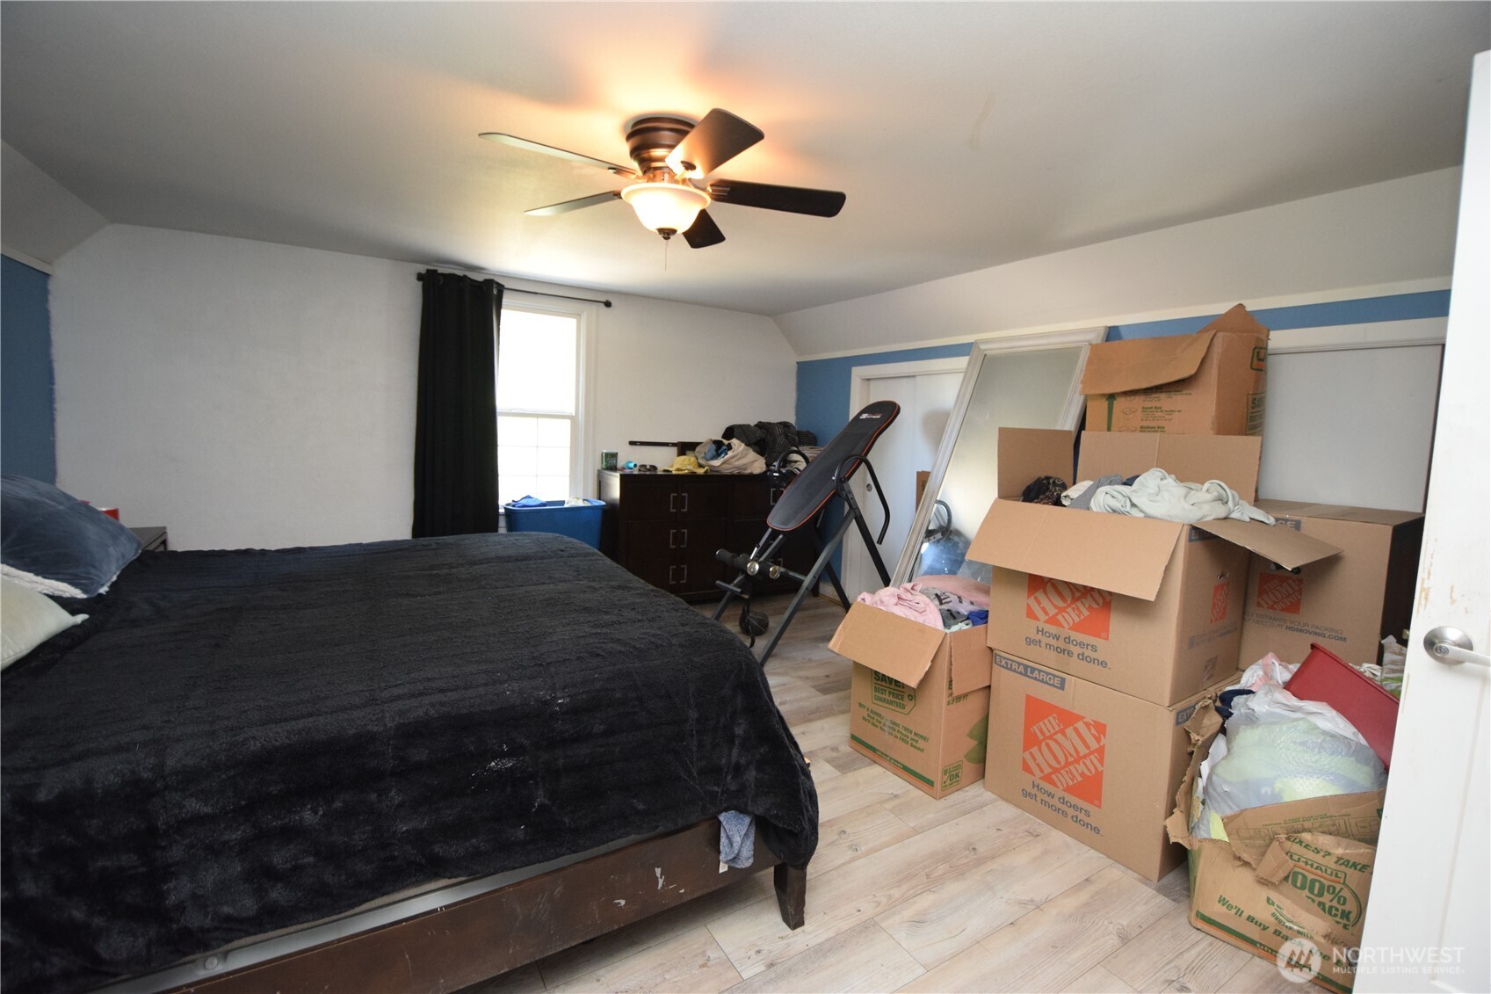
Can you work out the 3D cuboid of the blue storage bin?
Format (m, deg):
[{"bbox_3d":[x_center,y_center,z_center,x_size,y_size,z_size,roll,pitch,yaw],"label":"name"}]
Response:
[{"bbox_3d":[-1.162,0.256,3.830,0.580,0.430,0.400,-3,8,-35],"label":"blue storage bin"}]

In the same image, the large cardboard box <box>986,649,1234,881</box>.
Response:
[{"bbox_3d":[1.274,0.830,2.185,0.535,0.541,0.573,-3,8,-34],"label":"large cardboard box"}]

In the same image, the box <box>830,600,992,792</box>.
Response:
[{"bbox_3d":[0.740,0.751,2.479,0.523,0.613,0.473,-3,7,-33],"label":"box"}]

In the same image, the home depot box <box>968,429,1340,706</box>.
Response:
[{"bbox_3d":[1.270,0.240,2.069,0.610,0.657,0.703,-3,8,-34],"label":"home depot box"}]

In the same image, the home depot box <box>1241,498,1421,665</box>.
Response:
[{"bbox_3d":[1.946,0.308,2.201,0.575,0.533,0.537,-3,8,-35],"label":"home depot box"}]

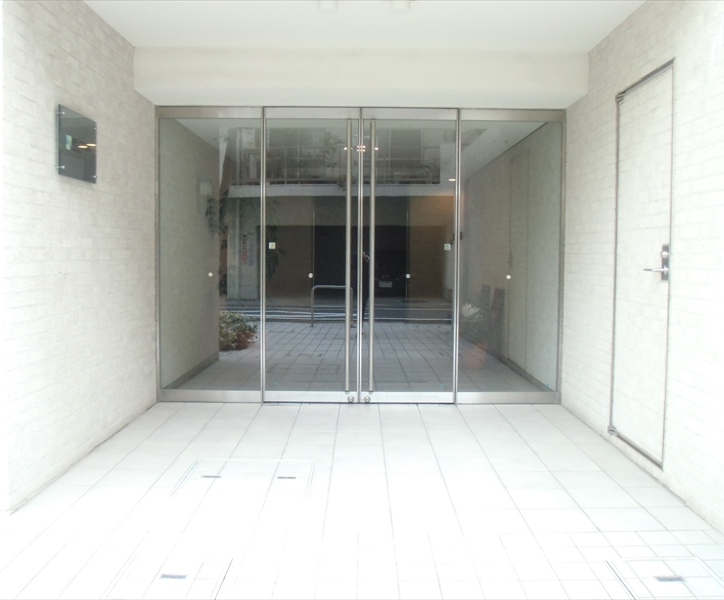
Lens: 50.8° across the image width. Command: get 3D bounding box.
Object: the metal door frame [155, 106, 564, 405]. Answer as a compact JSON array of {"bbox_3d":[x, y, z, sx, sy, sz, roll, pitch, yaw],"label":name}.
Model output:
[{"bbox_3d":[-0.015,-0.325,5.894,3.140,2.280,0.120,0,4,0],"label":"metal door frame"}]

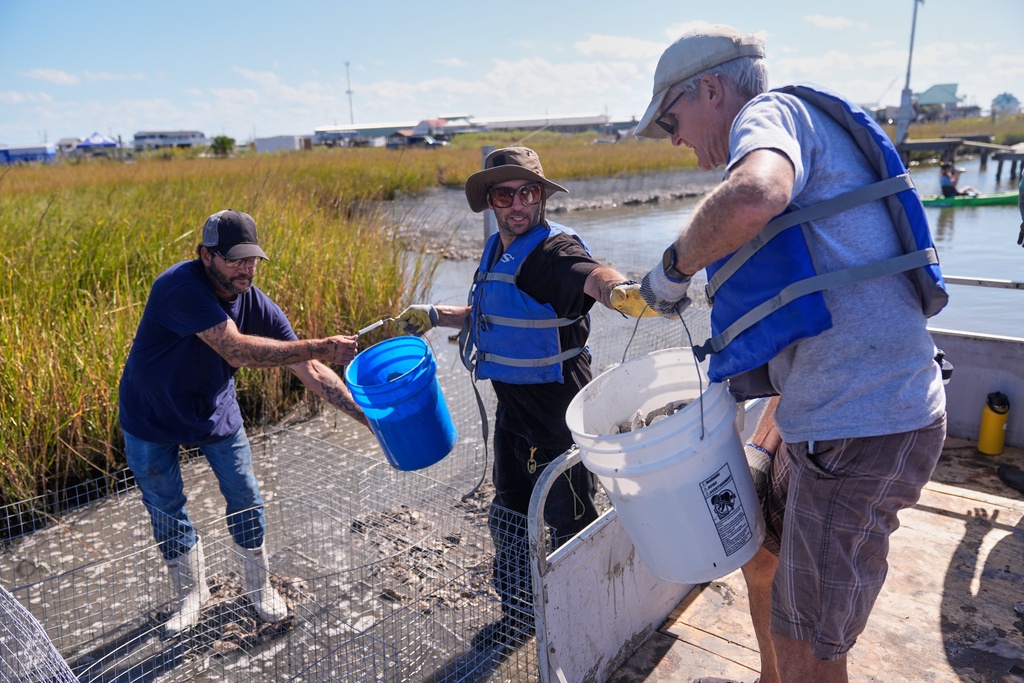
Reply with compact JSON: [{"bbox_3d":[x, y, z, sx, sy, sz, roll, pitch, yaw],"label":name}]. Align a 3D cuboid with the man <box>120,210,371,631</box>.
[{"bbox_3d":[-0.905,0.334,2.817,0.800,1.580,0.680,10,20,40],"label":"man"}]

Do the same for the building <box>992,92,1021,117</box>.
[{"bbox_3d":[167.627,-80.339,270.000,9.000,8.000,8.500,6,17,30],"label":"building"}]

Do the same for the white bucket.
[{"bbox_3d":[0.320,0.250,1.582,0.305,0.370,0.305,-23,19,9],"label":"white bucket"}]

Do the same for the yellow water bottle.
[{"bbox_3d":[1.959,0.330,3.226,0.090,0.240,0.090,8,18,35],"label":"yellow water bottle"}]

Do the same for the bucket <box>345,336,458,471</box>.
[{"bbox_3d":[-0.378,0.226,2.840,0.303,0.378,0.303,-18,28,0],"label":"bucket"}]

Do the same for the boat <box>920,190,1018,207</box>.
[{"bbox_3d":[9.431,-2.939,16.600,3.300,0.340,0.760,2,15,16],"label":"boat"}]

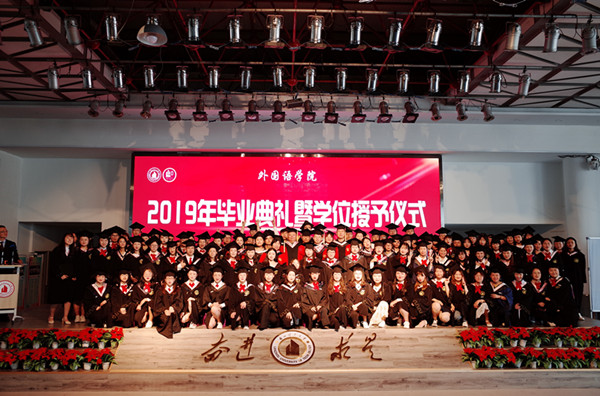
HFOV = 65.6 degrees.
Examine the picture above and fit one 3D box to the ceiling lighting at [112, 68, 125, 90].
[{"bbox_3d":[-3.076,-2.006,7.886,0.190,0.310,0.230,0,-6,0],"label":"ceiling lighting"}]

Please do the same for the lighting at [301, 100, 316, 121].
[{"bbox_3d":[0.226,-2.331,12.559,0.400,0.500,0.420,0,-6,-2],"label":"lighting"}]

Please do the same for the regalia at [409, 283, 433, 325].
[{"bbox_3d":[2.100,1.832,8.150,0.450,0.740,0.520,-1,-6,9],"label":"regalia"}]

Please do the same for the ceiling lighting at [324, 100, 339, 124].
[{"bbox_3d":[0.848,-2.307,12.579,0.380,0.530,0.420,0,-6,-2],"label":"ceiling lighting"}]

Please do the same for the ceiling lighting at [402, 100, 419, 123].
[{"bbox_3d":[3.002,-2.349,12.659,0.400,0.500,0.420,0,-6,-2],"label":"ceiling lighting"}]

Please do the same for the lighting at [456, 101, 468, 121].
[{"bbox_3d":[3.343,-1.798,9.573,0.210,0.330,0.250,0,-6,0],"label":"lighting"}]

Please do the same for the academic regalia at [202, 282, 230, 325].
[{"bbox_3d":[-1.540,1.943,8.637,0.510,0.799,0.500,1,-6,-8],"label":"academic regalia"}]

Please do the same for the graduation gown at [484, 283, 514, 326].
[{"bbox_3d":[3.786,1.994,8.878,0.473,0.757,0.580,-3,-7,28],"label":"graduation gown"}]

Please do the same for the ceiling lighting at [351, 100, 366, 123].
[{"bbox_3d":[1.183,-1.750,9.429,0.300,0.420,0.300,0,-6,-1],"label":"ceiling lighting"}]

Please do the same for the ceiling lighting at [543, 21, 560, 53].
[{"bbox_3d":[4.533,-2.909,8.395,0.300,0.480,0.330,0,-6,-2],"label":"ceiling lighting"}]

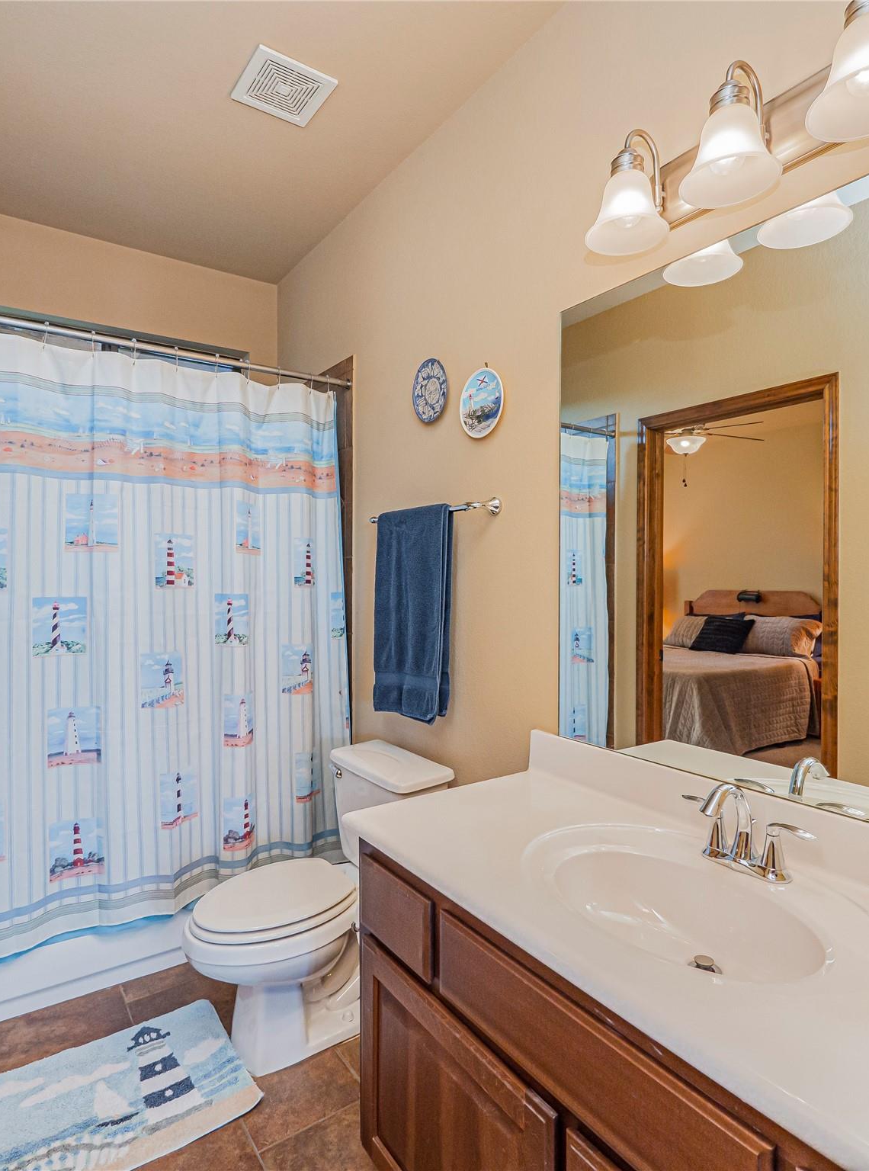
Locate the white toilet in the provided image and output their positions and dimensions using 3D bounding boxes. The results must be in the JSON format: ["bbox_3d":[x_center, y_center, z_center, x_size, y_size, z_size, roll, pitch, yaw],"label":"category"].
[{"bbox_3d":[-0.352,0.923,1.869,0.750,0.727,0.455,0,1,-36],"label":"white toilet"}]

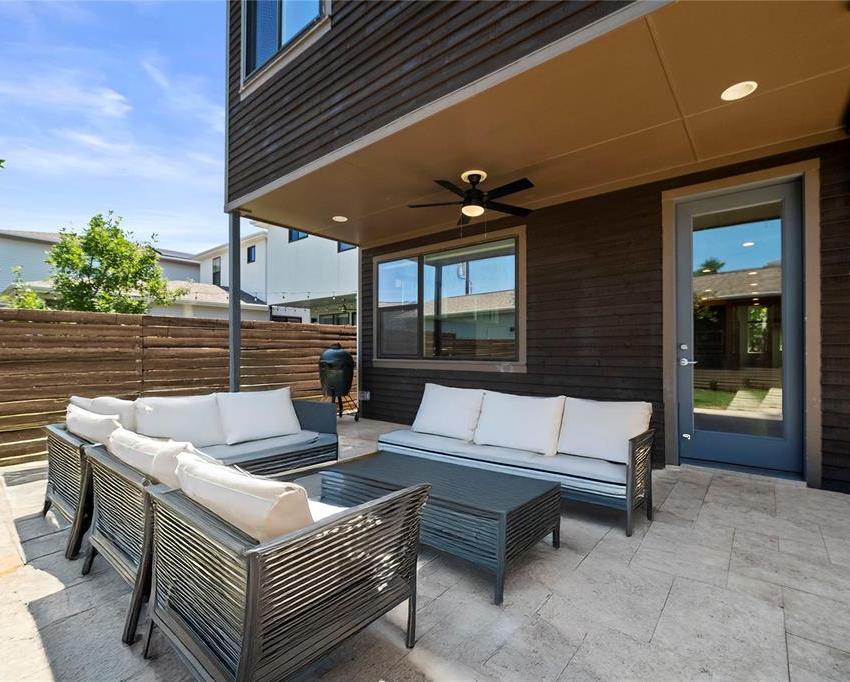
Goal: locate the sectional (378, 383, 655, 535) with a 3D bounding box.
[{"bbox_3d":[0.689,0.873,3.493,2.222,0.838,0.646,-1,-1,39],"label":"sectional"}]

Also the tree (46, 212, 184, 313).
[{"bbox_3d":[-6.630,-0.620,8.500,2.800,4.400,2.800,-1,-1,39],"label":"tree"}]

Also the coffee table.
[{"bbox_3d":[0.067,1.065,2.555,1.333,0.419,0.697,-1,-1,39],"label":"coffee table"}]

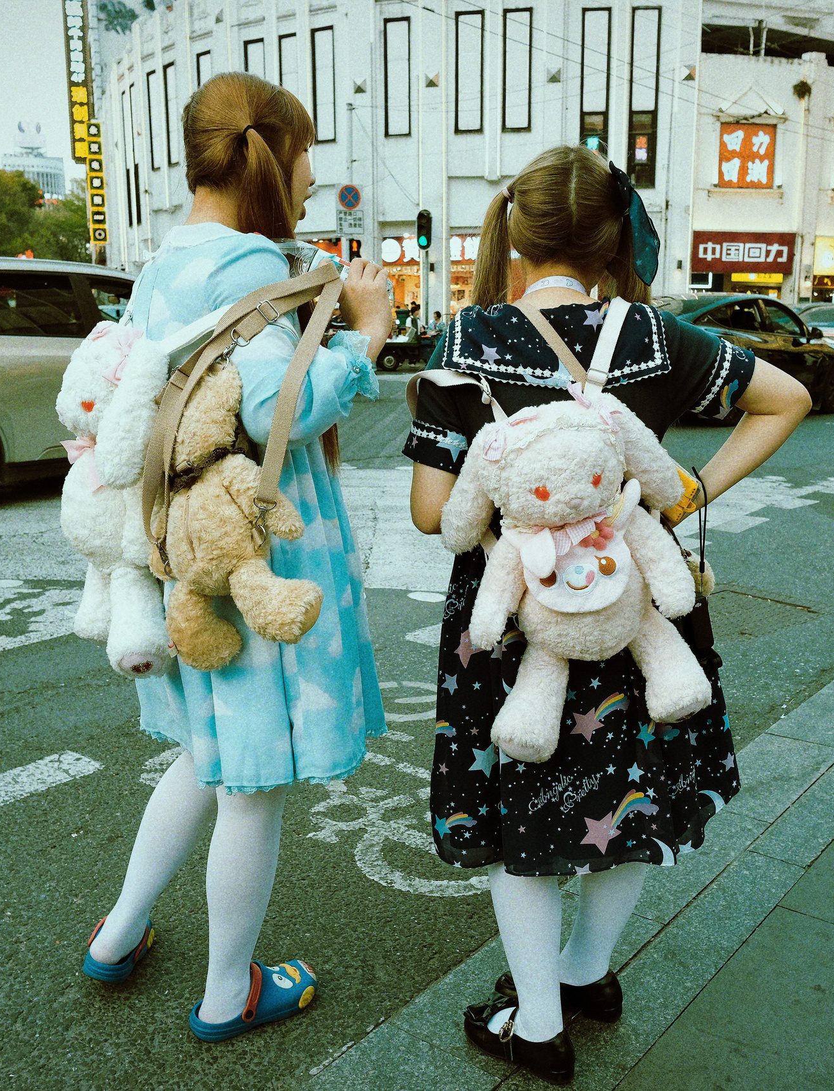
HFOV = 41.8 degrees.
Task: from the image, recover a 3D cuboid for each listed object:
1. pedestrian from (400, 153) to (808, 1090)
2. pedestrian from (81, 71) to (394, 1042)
[{"bbox_3d":[0.286,0.122,1.926,0.660,1.530,0.420,-2,12,-10],"label":"pedestrian"},{"bbox_3d":[-0.330,0.032,2.029,0.540,1.670,0.460,-11,16,-41],"label":"pedestrian"}]

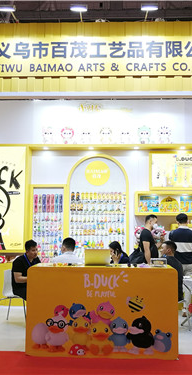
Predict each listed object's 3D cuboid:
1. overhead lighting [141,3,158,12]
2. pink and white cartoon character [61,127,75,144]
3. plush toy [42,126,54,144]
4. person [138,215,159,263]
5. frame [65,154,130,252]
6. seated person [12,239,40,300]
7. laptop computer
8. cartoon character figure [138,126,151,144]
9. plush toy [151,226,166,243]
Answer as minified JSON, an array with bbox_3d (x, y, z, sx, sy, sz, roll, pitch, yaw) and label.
[{"bbox_3d":[0.643,-2.163,4.686,0.190,0.085,0.130,0,-6,2],"label":"overhead lighting"},{"bbox_3d":[-0.579,-1.046,7.921,0.270,0.380,0.200,0,-6,2],"label":"pink and white cartoon character"},{"bbox_3d":[-0.939,-1.012,7.707,0.240,0.340,0.200,0,-6,2],"label":"plush toy"},{"bbox_3d":[0.970,1.342,6.746,0.420,1.730,0.500,0,-6,-1],"label":"person"},{"bbox_3d":[0.039,0.404,7.635,1.200,2.130,0.100,0,-6,2],"label":"frame"},{"bbox_3d":[-0.892,1.479,6.084,0.820,1.290,0.520,-2,-7,17],"label":"seated person"},{"bbox_3d":[0.023,0.865,4.836,0.310,0.210,0.280,0,-6,2],"label":"laptop computer"},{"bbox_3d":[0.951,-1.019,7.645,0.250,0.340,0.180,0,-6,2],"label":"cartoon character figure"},{"bbox_3d":[1.163,0.912,7.258,0.290,0.380,0.240,1,-6,-6],"label":"plush toy"}]

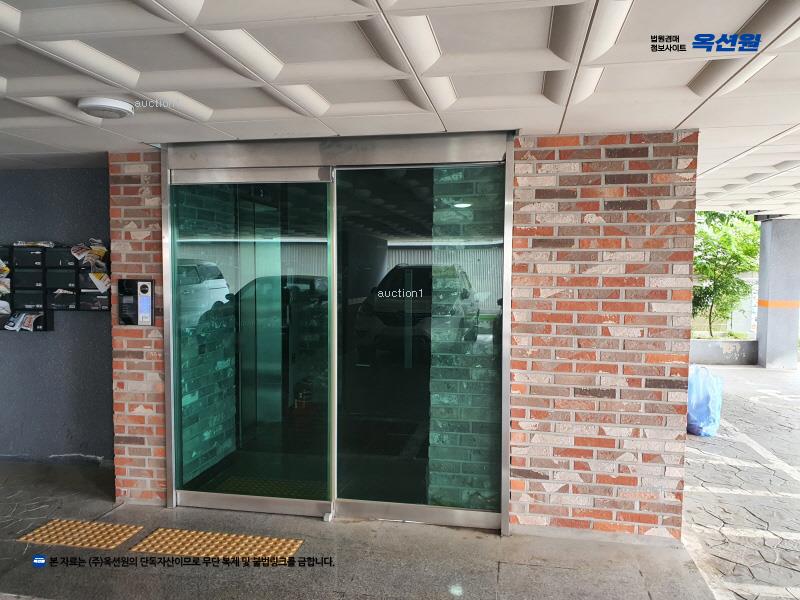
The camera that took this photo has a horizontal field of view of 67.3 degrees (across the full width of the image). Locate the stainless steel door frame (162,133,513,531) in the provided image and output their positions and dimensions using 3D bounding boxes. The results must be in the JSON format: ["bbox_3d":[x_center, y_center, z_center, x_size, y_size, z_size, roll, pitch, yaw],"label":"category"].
[{"bbox_3d":[-0.419,0.189,3.644,2.161,2.303,0.150,1,4,11],"label":"stainless steel door frame"}]

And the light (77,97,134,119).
[{"bbox_3d":[-1.376,-0.897,2.823,0.237,0.045,0.237,1,3,11],"label":"light"}]

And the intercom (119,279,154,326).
[{"bbox_3d":[-1.698,0.020,3.878,0.250,0.298,0.028,1,3,11],"label":"intercom"}]

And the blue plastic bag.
[{"bbox_3d":[2.796,0.926,5.628,0.440,0.700,0.400,1,3,11],"label":"blue plastic bag"}]

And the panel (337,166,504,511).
[{"bbox_3d":[0.109,0.262,3.584,1.040,2.105,0.050,1,4,11],"label":"panel"}]

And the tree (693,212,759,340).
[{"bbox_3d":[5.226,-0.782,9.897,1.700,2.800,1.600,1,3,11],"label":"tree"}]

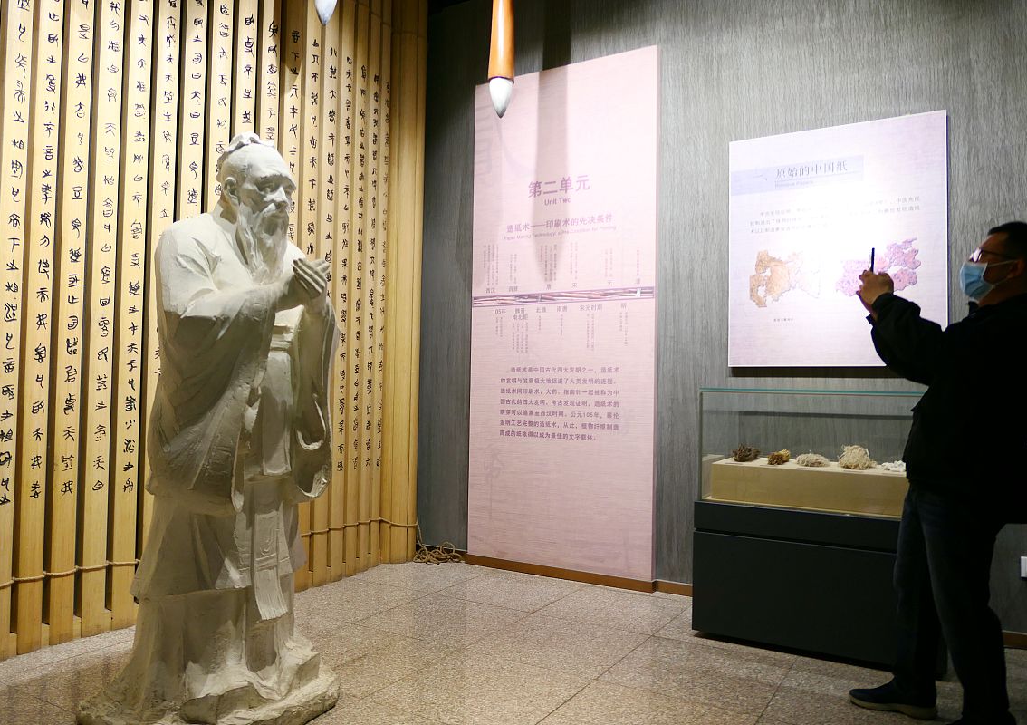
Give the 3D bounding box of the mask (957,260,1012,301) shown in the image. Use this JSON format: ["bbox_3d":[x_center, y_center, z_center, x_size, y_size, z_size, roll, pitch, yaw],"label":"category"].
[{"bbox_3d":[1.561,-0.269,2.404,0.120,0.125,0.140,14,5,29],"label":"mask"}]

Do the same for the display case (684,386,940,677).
[{"bbox_3d":[1.406,0.697,3.334,0.991,1.131,0.610,0,-2,29],"label":"display case"}]

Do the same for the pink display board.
[{"bbox_3d":[0.277,-0.285,4.354,1.197,2.990,0.058,0,-2,29],"label":"pink display board"}]

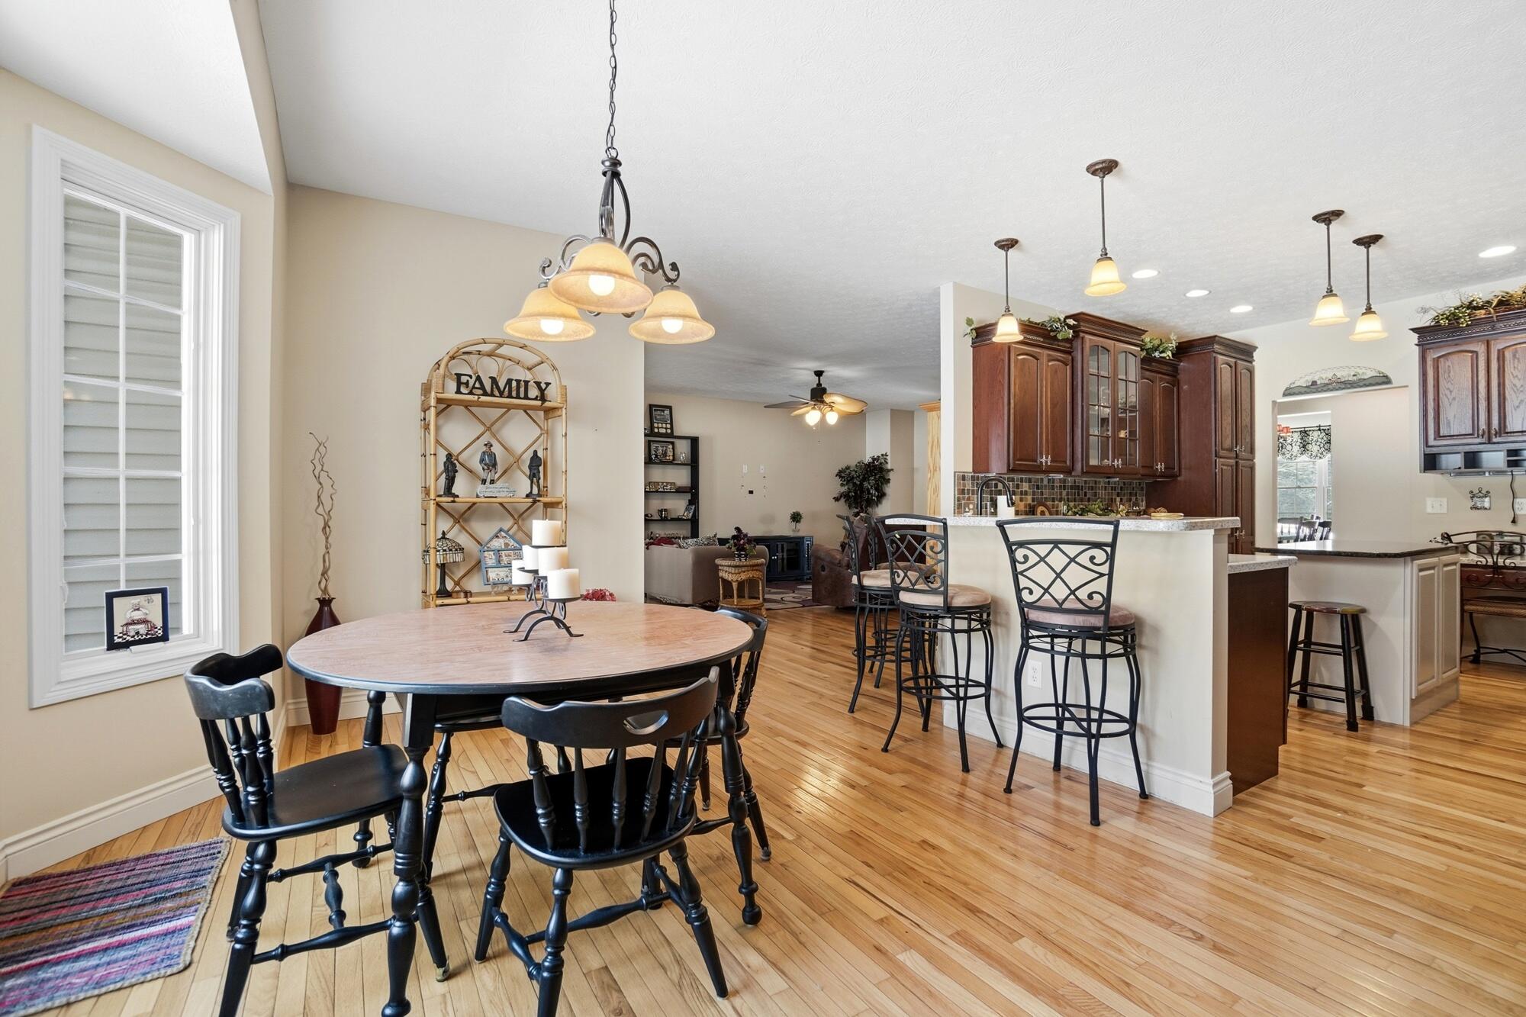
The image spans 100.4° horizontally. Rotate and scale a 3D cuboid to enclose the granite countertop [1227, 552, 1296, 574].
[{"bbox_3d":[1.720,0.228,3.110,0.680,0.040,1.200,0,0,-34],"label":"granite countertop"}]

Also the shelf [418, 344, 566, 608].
[{"bbox_3d":[-1.518,0.090,3.590,0.690,2.030,0.350,0,0,-32],"label":"shelf"}]

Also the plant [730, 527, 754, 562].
[{"bbox_3d":[-0.210,0.354,6.400,0.260,0.350,0.250,0,0,0],"label":"plant"}]

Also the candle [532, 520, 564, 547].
[{"bbox_3d":[-0.588,0.067,1.735,0.079,0.073,0.079,0,0,-32],"label":"candle"}]

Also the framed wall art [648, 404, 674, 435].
[{"bbox_3d":[-1.376,-1.206,8.630,0.325,0.430,0.040,0,-8,-34],"label":"framed wall art"}]

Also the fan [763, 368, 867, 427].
[{"bbox_3d":[0.660,-1.318,7.590,1.250,0.660,1.250,0,0,-32],"label":"fan"}]

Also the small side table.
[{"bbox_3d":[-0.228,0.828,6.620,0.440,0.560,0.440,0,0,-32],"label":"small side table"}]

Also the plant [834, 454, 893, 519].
[{"bbox_3d":[1.540,0.130,9.850,0.900,1.950,0.880,0,0,-32],"label":"plant"}]

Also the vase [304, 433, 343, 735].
[{"bbox_3d":[-2.207,0.370,3.190,0.160,1.490,0.160,0,0,-35],"label":"vase"}]

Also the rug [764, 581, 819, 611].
[{"bbox_3d":[0.290,1.098,8.300,2.700,0.015,2.200,0,0,-32],"label":"rug"}]

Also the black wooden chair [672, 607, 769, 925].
[{"bbox_3d":[-0.266,0.733,2.083,0.480,0.770,0.450,0,0,-34],"label":"black wooden chair"}]

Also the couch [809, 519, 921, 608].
[{"bbox_3d":[1.560,0.618,7.670,1.700,1.000,0.950,0,0,-34],"label":"couch"}]

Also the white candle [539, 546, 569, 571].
[{"bbox_3d":[-0.578,0.146,1.760,0.081,0.077,0.081,0,0,-34],"label":"white candle"}]

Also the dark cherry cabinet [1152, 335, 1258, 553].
[{"bbox_3d":[4.010,-0.165,5.810,0.780,2.540,0.630,0,0,-32],"label":"dark cherry cabinet"}]

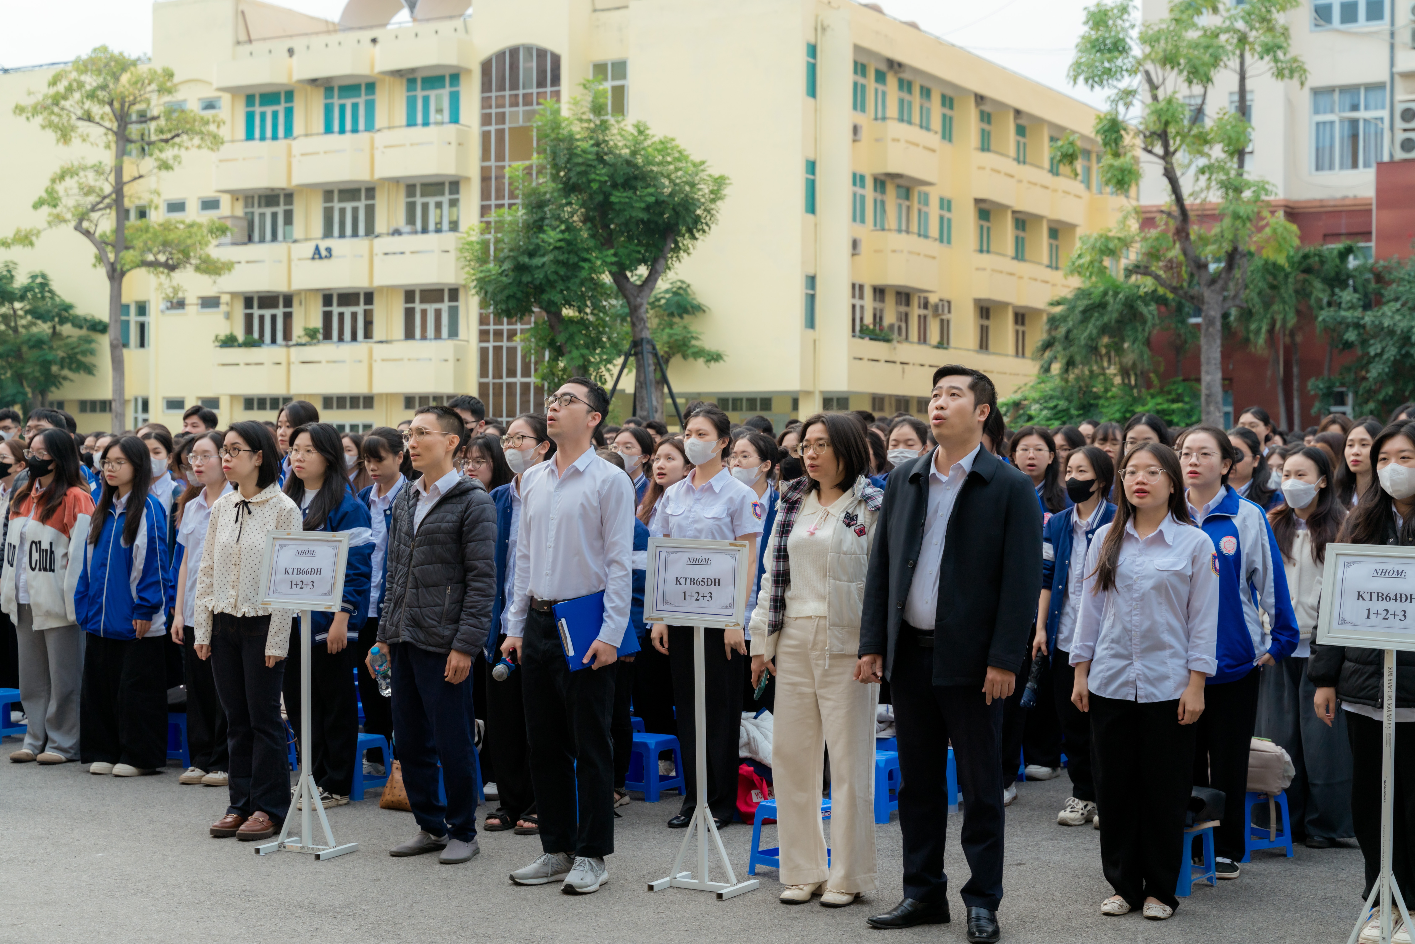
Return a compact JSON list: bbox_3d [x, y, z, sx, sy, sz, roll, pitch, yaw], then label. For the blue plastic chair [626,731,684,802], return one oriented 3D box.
[{"bbox_3d":[-0.263,1.287,9.113,0.260,0.250,0.260,1,1,36],"label":"blue plastic chair"}]

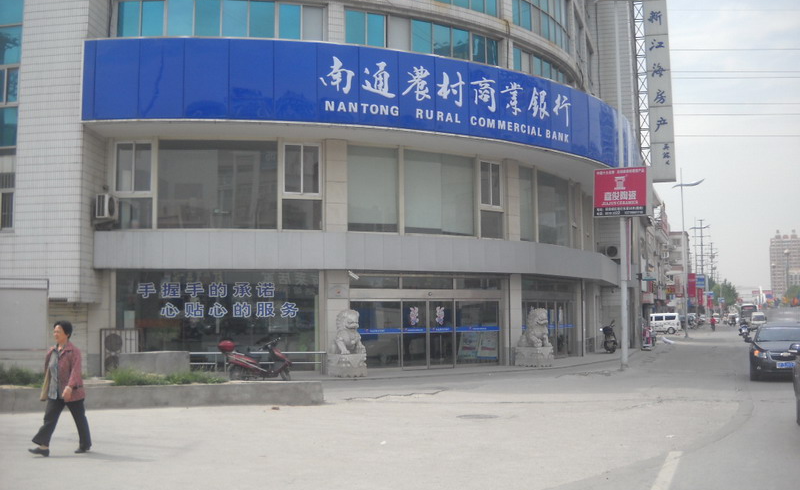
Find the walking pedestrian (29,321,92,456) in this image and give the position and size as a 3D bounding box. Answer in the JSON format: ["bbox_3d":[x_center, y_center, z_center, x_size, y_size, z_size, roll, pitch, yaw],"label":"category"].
[{"bbox_3d":[-4.048,1.683,11.300,0.660,1.570,0.480,2,-5,-33],"label":"walking pedestrian"}]

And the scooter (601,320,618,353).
[{"bbox_3d":[7.773,3.384,35.200,0.620,1.190,1.780,-1,-4,10],"label":"scooter"}]

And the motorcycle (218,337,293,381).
[{"bbox_3d":[-3.365,2.651,22.000,1.760,1.070,0.650,0,-4,-10],"label":"motorcycle"}]

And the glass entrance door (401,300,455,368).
[{"bbox_3d":[0.822,2.626,28.000,1.800,2.050,0.100,2,-5,-30],"label":"glass entrance door"}]

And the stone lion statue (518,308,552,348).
[{"bbox_3d":[3.929,2.397,27.600,0.620,1.130,0.820,3,-5,-37],"label":"stone lion statue"}]

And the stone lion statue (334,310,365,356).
[{"bbox_3d":[-1.285,2.254,24.500,0.620,1.100,0.820,2,-5,-27],"label":"stone lion statue"}]

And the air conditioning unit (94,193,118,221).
[{"bbox_3d":[-7.379,-0.928,23.900,0.290,0.580,0.800,-1,-4,3],"label":"air conditioning unit"}]

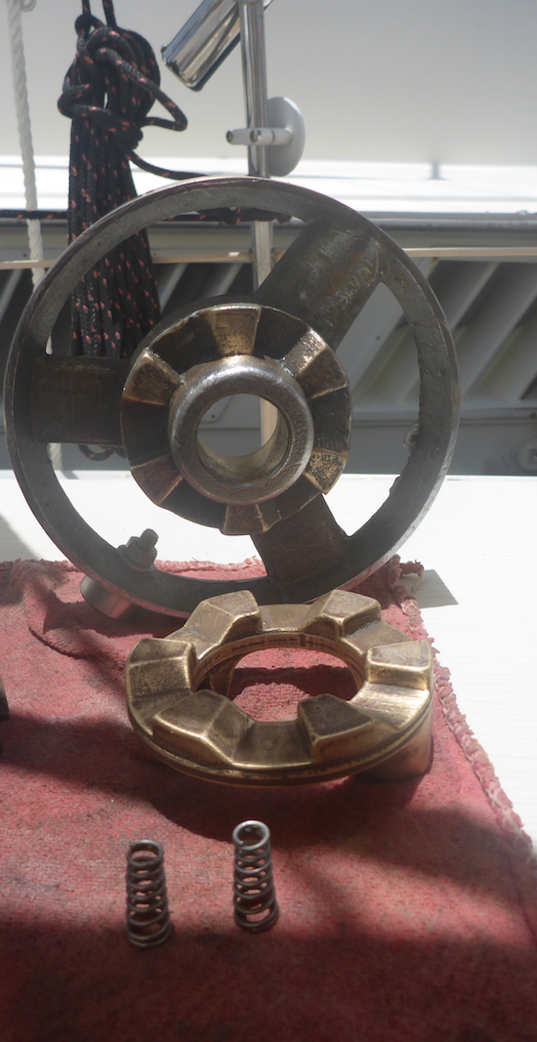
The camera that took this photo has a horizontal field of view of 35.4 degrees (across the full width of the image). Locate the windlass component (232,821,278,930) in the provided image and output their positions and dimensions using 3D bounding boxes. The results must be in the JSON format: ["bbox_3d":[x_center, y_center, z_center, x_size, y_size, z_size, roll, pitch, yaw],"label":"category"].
[{"bbox_3d":[-0.004,0.102,0.242,0.012,0.030,0.012,-3,21,1],"label":"windlass component"}]

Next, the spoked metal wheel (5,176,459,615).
[{"bbox_3d":[-0.012,-0.042,0.371,0.204,0.204,0.045,-4,22,-5],"label":"spoked metal wheel"}]

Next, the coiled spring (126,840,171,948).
[{"bbox_3d":[-0.034,0.106,0.239,0.012,0.030,0.012,0,21,0],"label":"coiled spring"}]

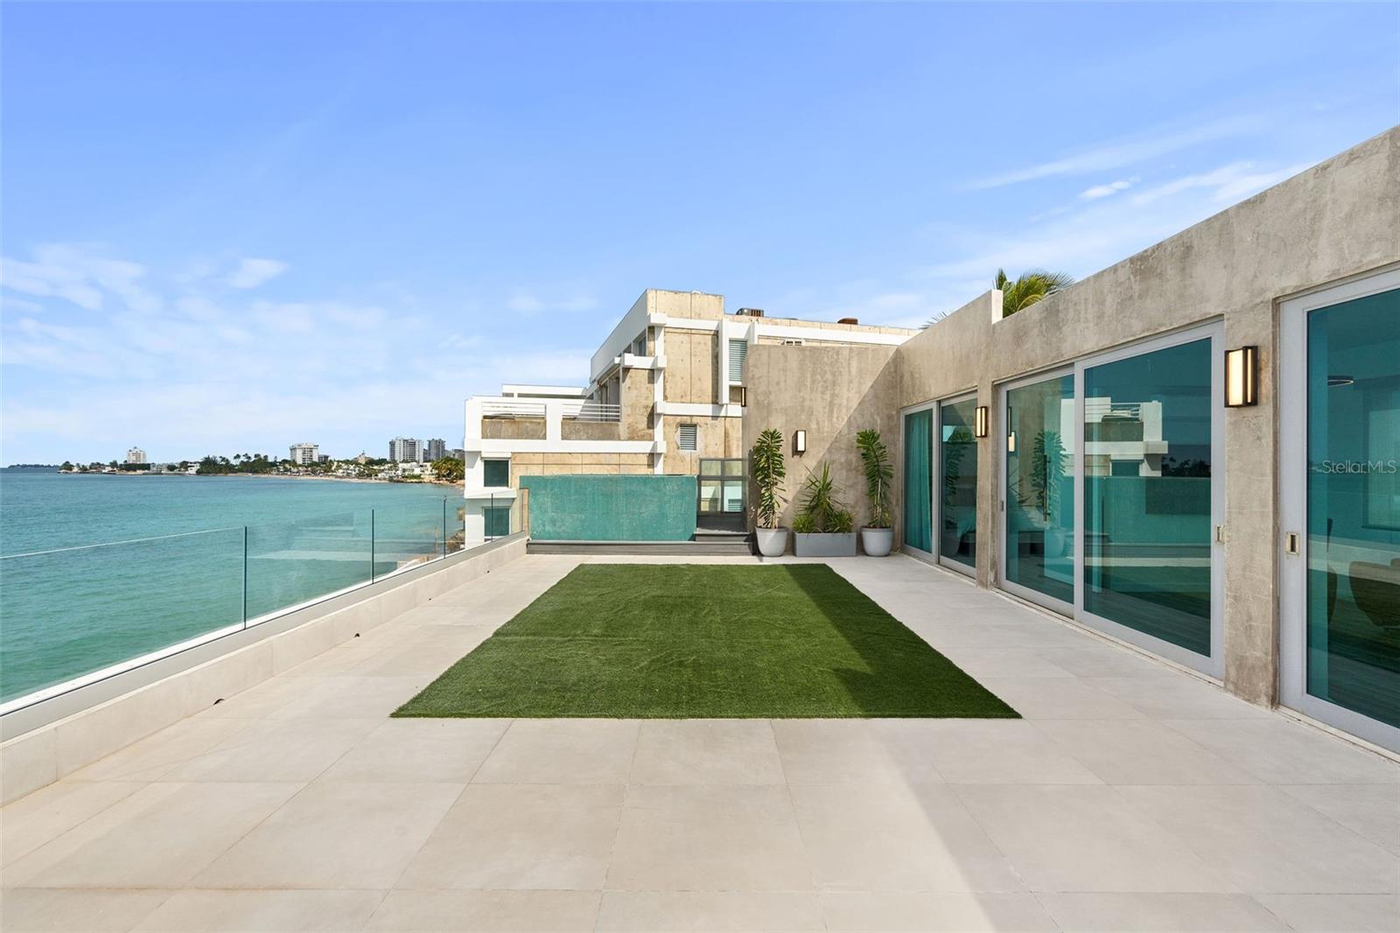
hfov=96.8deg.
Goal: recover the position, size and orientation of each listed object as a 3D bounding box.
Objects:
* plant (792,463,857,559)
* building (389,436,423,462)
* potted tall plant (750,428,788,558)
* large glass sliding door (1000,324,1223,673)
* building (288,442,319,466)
[{"bbox_3d":[2.093,0.709,10.466,1.030,1.558,0.600,0,0,0],"label":"plant"},{"bbox_3d":[-373.000,-13.700,790.000,18.000,42.000,34.000,0,0,45],"label":"building"},{"bbox_3d":[1.171,0.426,10.437,0.590,2.117,0.570,0,0,0],"label":"potted tall plant"},{"bbox_3d":[3.602,0.228,5.792,0.140,2.440,3.190,0,0,0],"label":"large glass sliding door"},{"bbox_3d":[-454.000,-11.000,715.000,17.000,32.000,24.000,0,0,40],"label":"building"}]

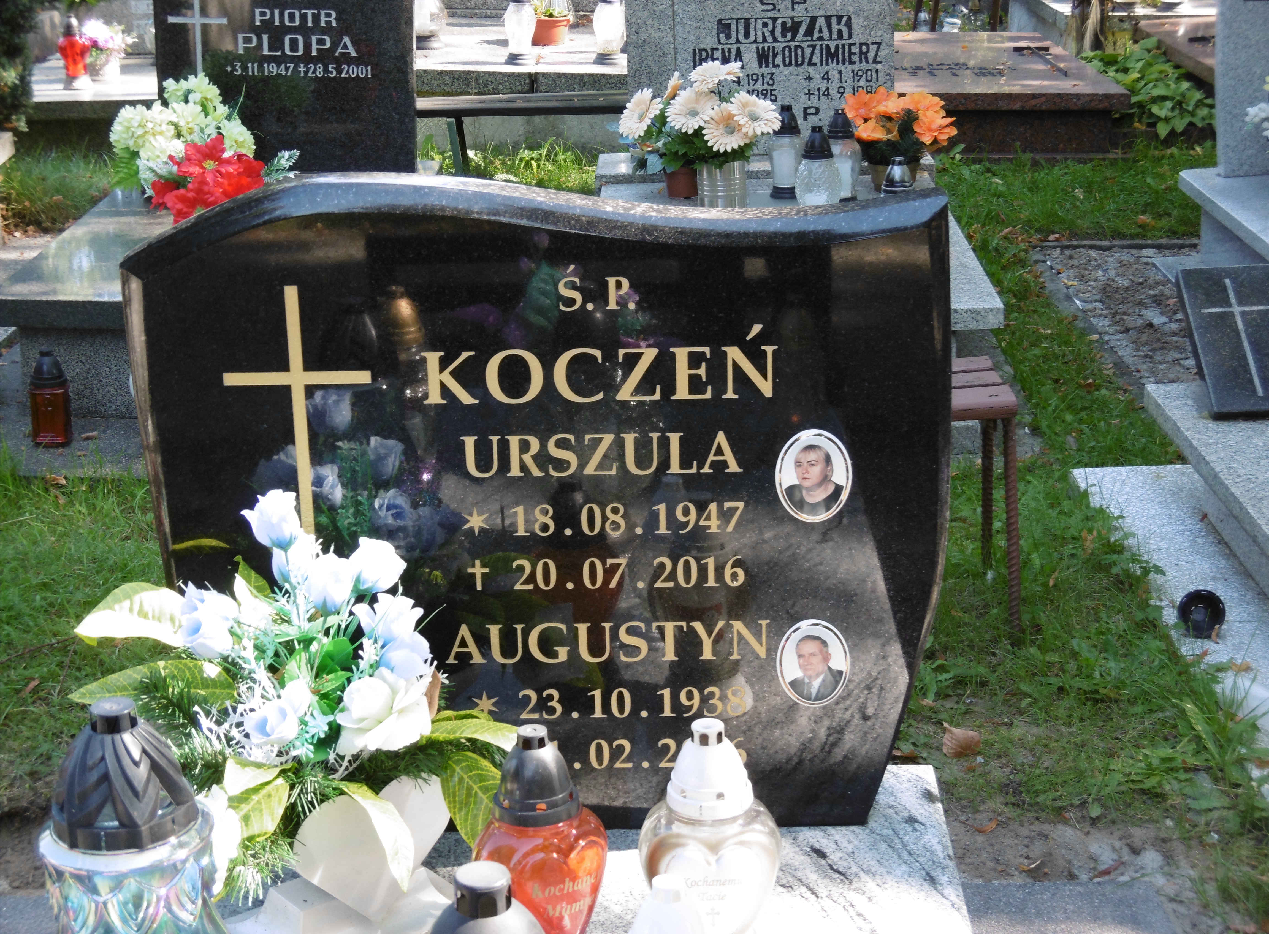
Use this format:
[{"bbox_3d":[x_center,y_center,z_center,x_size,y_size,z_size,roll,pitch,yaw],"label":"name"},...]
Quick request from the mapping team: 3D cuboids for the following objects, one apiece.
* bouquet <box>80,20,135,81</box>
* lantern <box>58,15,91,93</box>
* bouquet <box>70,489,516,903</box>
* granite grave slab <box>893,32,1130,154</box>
[{"bbox_3d":[-2.168,-1.716,10.242,0.200,0.227,0.190,0,17,1],"label":"bouquet"},{"bbox_3d":[-1.970,-1.467,8.780,0.118,0.265,0.118,-1,17,0],"label":"lantern"},{"bbox_3d":[-0.332,0.213,2.426,0.420,0.360,0.310,-1,17,0],"label":"bouquet"},{"bbox_3d":[1.402,-1.588,10.578,1.000,0.265,1.980,0,17,1],"label":"granite grave slab"}]

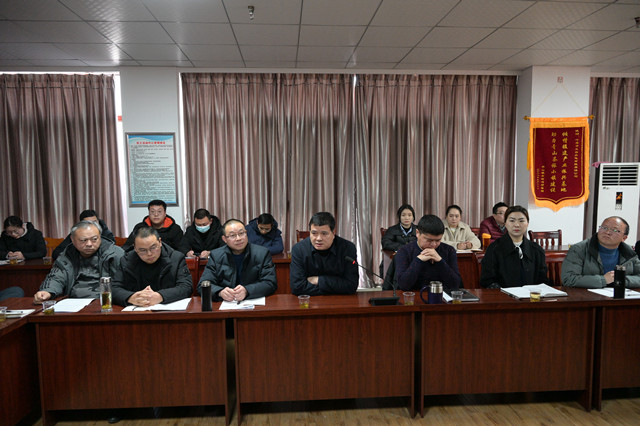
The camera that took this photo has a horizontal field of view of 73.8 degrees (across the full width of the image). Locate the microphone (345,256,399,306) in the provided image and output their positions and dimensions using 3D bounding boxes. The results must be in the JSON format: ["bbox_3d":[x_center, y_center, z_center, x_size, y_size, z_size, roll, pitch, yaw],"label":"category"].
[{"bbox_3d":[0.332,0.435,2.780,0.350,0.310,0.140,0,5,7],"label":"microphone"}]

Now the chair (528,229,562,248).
[{"bbox_3d":[2.657,0.685,4.821,0.420,0.920,0.500,-1,5,-5],"label":"chair"}]

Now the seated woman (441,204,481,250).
[{"bbox_3d":[1.637,0.532,5.097,0.490,1.260,0.700,-1,5,-3],"label":"seated woman"}]

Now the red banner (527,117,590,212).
[{"bbox_3d":[2.938,-0.590,5.282,0.820,1.160,0.050,-1,5,-4],"label":"red banner"}]

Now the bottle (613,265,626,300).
[{"bbox_3d":[1.988,0.450,2.826,0.072,0.220,0.072,-1,5,-5],"label":"bottle"}]

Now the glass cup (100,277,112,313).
[{"bbox_3d":[-1.350,0.512,2.692,0.070,0.210,0.070,-1,5,-4],"label":"glass cup"}]

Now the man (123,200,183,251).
[{"bbox_3d":[-1.766,0.546,4.511,0.600,1.340,0.780,-1,5,-7],"label":"man"}]

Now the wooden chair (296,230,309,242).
[{"bbox_3d":[-0.025,0.681,4.805,0.460,0.920,0.500,-1,5,-4],"label":"wooden chair"}]

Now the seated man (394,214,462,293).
[{"bbox_3d":[0.774,0.652,3.266,0.510,1.280,0.740,-1,5,-8],"label":"seated man"}]

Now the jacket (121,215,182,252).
[{"bbox_3d":[-1.866,0.372,4.845,0.620,0.700,0.480,-1,5,-11],"label":"jacket"}]

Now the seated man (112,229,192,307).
[{"bbox_3d":[-1.169,0.706,3.103,0.560,1.240,0.780,-1,5,-3],"label":"seated man"}]

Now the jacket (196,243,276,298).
[{"bbox_3d":[-0.596,0.536,3.135,0.560,0.640,0.500,-1,5,-8],"label":"jacket"}]

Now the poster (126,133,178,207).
[{"bbox_3d":[-2.036,-0.519,5.198,0.582,0.903,0.030,-1,5,-5],"label":"poster"}]

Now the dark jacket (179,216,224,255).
[{"bbox_3d":[-1.309,0.383,4.838,0.520,0.660,0.500,-1,5,-6],"label":"dark jacket"}]

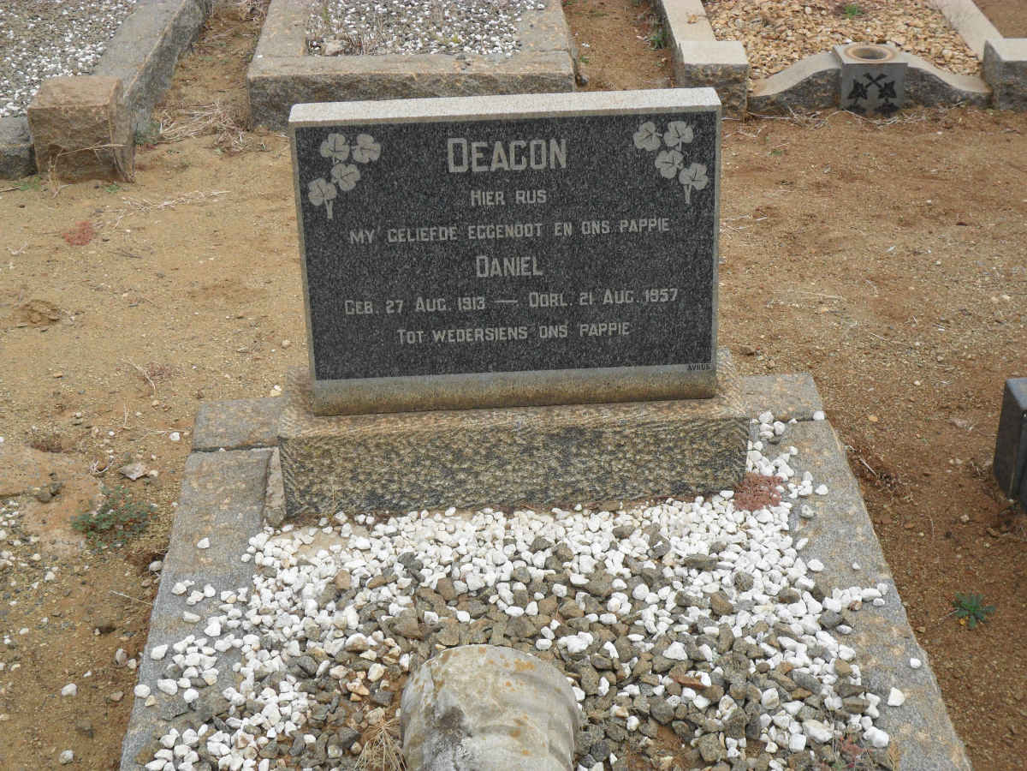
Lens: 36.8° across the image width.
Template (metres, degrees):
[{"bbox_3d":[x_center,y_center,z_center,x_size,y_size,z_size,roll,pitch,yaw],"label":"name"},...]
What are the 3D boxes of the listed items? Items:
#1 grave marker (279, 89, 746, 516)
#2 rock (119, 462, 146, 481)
[{"bbox_3d":[-0.005,-0.122,2.457,0.751,0.637,0.218,-2,32,-2],"label":"grave marker"},{"bbox_3d":[-0.625,0.140,2.529,0.044,0.017,0.034,-3,32,-2],"label":"rock"}]

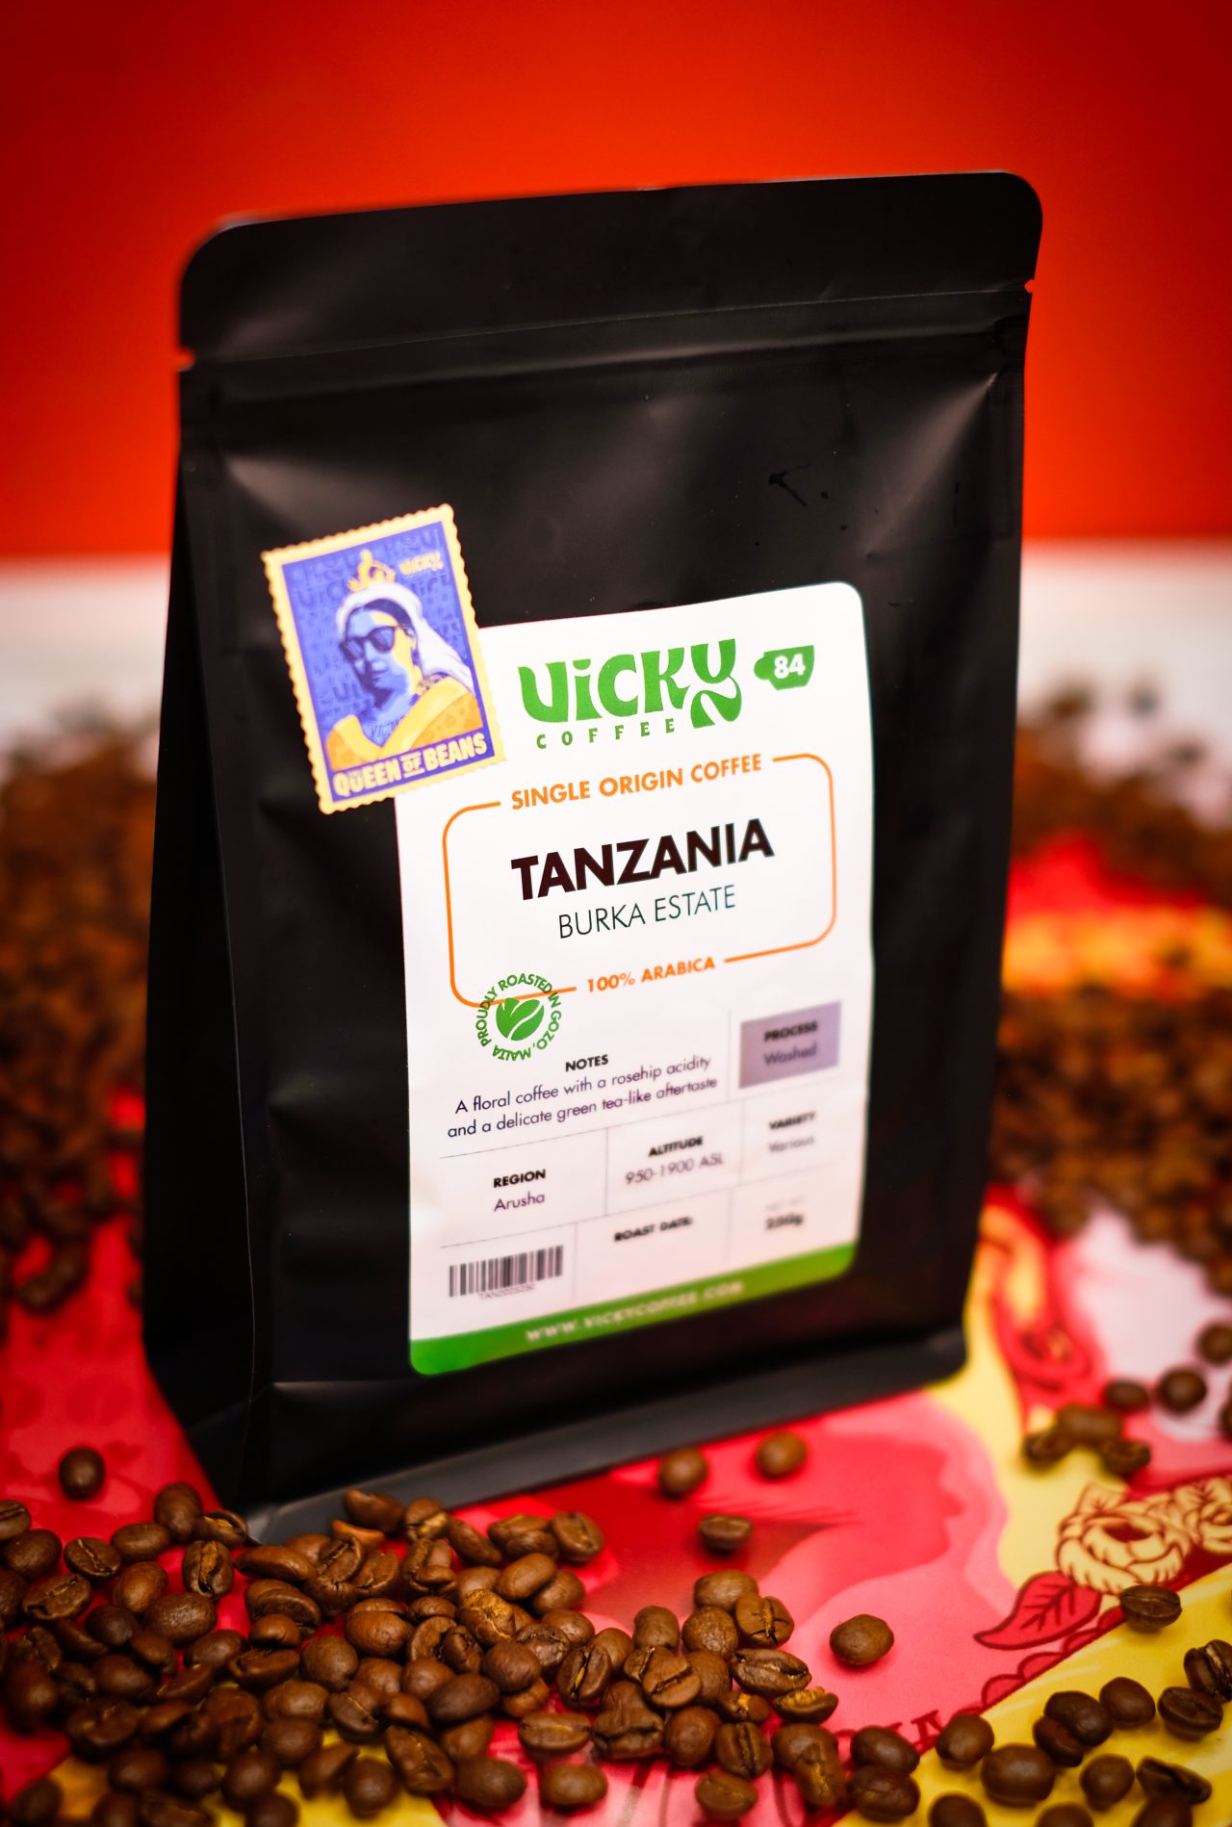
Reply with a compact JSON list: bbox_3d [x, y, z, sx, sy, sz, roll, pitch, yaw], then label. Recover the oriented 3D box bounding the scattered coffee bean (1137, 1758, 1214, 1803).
[{"bbox_3d":[0.086,0.133,0.417,0.011,0.005,0.008,14,28,24],"label":"scattered coffee bean"}]

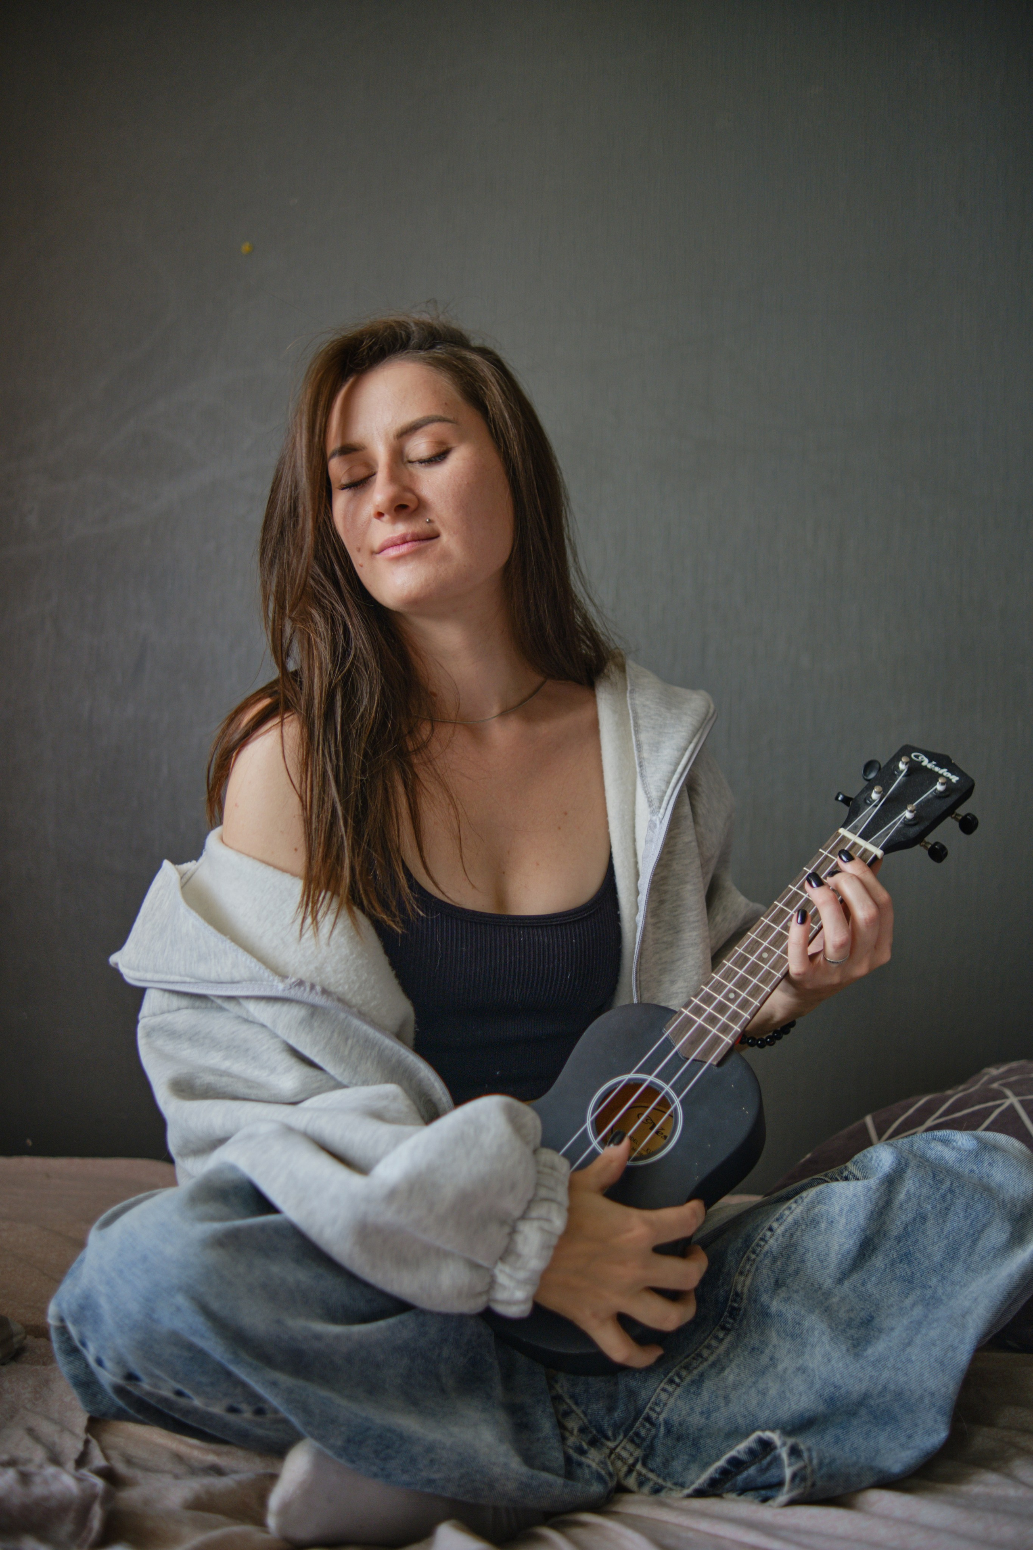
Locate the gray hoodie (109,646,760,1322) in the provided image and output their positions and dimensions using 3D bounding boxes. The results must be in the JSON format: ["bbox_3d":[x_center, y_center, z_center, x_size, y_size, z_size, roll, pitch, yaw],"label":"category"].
[{"bbox_3d":[-0.053,0.146,1.165,0.510,0.475,0.400,0,5,2],"label":"gray hoodie"}]

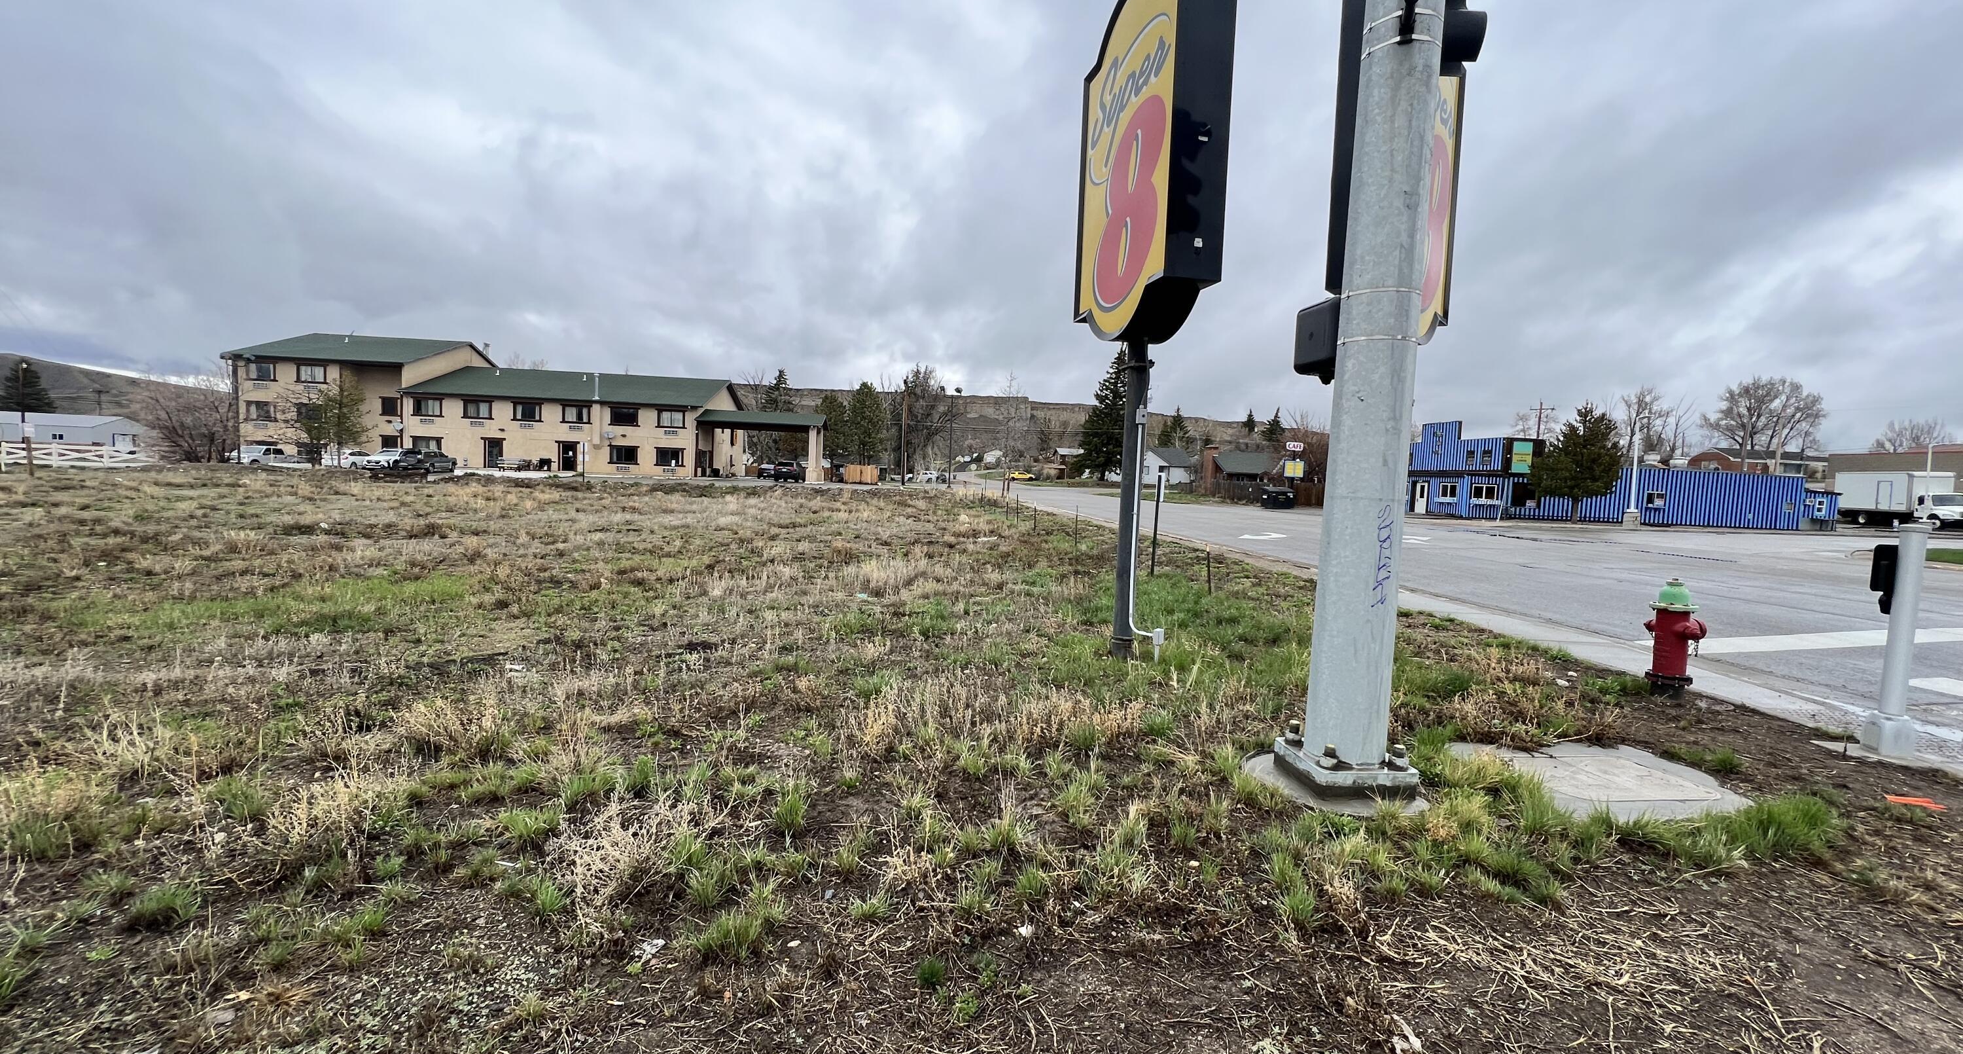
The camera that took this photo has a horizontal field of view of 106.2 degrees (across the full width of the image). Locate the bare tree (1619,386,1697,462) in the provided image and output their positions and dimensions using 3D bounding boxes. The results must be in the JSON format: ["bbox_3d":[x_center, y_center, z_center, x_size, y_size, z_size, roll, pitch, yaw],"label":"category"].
[{"bbox_3d":[66.228,-7.766,72.412,6.300,11.913,6.300,6,5,42],"label":"bare tree"}]

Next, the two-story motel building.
[{"bbox_3d":[-34.191,-9.965,63.502,43.280,10.900,16.800,2,4,-5],"label":"two-story motel building"}]

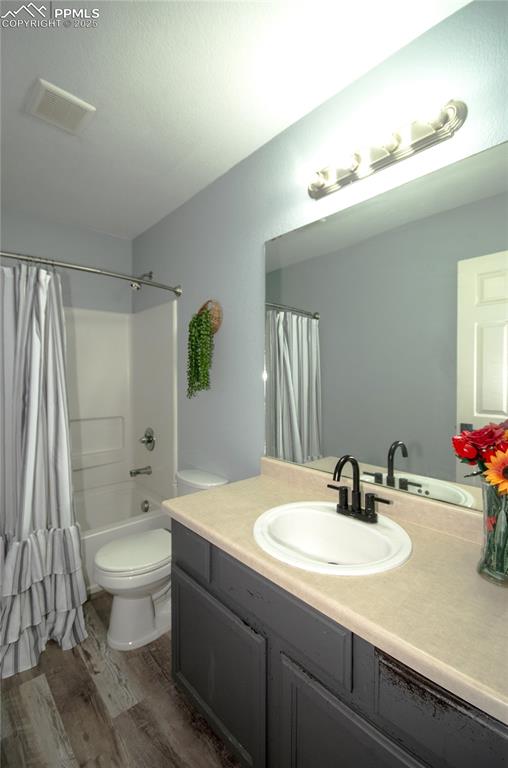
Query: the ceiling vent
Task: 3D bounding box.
[{"bbox_3d":[-0.832,-1.201,1.392,0.210,0.030,0.220,-1,2,-44],"label":"ceiling vent"}]

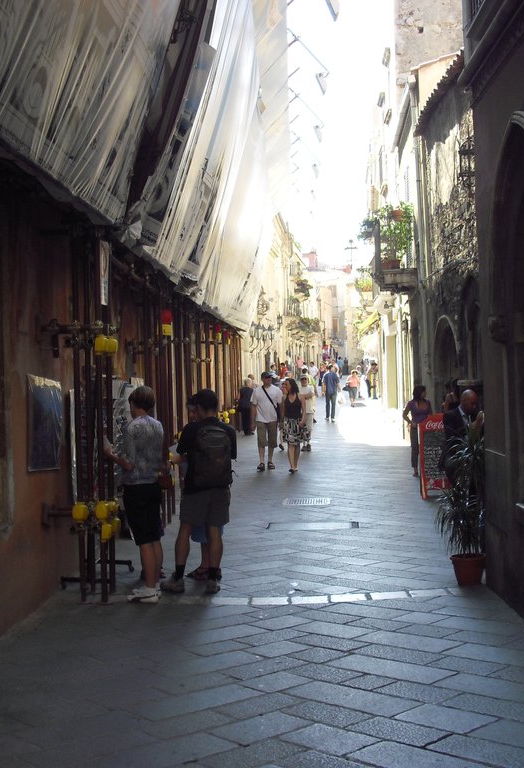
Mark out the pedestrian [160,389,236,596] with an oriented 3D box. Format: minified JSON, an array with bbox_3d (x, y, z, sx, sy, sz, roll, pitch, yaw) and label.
[{"bbox_3d":[-0.534,0.899,9.450,0.520,1.705,0.520,-1,1,-22],"label":"pedestrian"}]

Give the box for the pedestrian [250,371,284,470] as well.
[{"bbox_3d":[0.079,0.651,19.750,0.560,1.740,0.400,-1,1,0],"label":"pedestrian"}]

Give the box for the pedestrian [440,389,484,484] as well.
[{"bbox_3d":[2.312,0.864,12.900,0.460,1.613,0.500,-1,1,30],"label":"pedestrian"}]

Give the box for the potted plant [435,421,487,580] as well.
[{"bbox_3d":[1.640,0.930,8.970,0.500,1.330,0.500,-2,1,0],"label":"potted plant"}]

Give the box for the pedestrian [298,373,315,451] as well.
[{"bbox_3d":[0.962,0.627,24.300,0.500,1.670,0.320,-2,1,3],"label":"pedestrian"}]

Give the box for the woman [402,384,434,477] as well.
[{"bbox_3d":[2.645,0.791,19.000,0.500,1.540,0.300,-2,1,-9],"label":"woman"}]

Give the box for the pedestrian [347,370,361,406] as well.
[{"bbox_3d":[3.994,0.217,48.800,0.520,1.640,0.360,-2,1,7],"label":"pedestrian"}]

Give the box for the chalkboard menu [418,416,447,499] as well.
[{"bbox_3d":[2.351,0.971,14.850,0.520,1.120,0.550,-2,1,0],"label":"chalkboard menu"}]

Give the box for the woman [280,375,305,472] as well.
[{"bbox_3d":[0.514,0.720,19.600,0.460,1.649,0.380,-1,1,7],"label":"woman"}]

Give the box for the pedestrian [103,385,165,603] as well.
[{"bbox_3d":[-1.025,0.873,9.000,0.450,1.706,0.440,0,1,44],"label":"pedestrian"}]

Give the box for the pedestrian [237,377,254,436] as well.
[{"bbox_3d":[-0.424,0.607,29.800,0.470,1.533,0.370,-1,1,-21],"label":"pedestrian"}]

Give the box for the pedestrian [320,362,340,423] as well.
[{"bbox_3d":[2.157,0.293,35.400,0.520,1.800,0.340,-2,1,2],"label":"pedestrian"}]

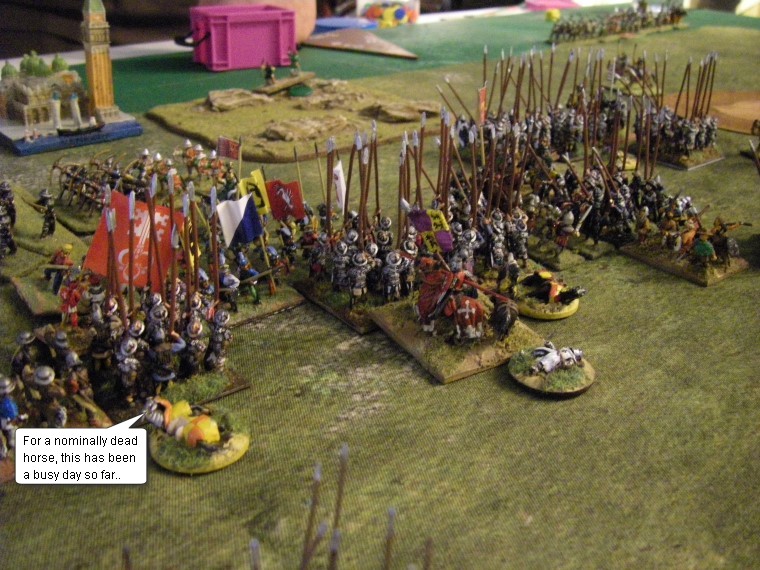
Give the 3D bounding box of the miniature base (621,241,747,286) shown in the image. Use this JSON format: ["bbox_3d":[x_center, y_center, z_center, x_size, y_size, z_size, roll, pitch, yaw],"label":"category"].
[{"bbox_3d":[0.118,-0.011,0.323,0.029,0.003,0.038,-20,36,-35],"label":"miniature base"}]

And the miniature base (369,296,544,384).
[{"bbox_3d":[0.025,0.014,0.270,0.041,0.003,0.042,-14,33,-28],"label":"miniature base"}]

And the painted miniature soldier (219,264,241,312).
[{"bbox_3d":[-0.049,0.001,0.272,0.008,0.014,0.006,-16,33,-30],"label":"painted miniature soldier"}]

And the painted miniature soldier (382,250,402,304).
[{"bbox_3d":[0.004,-0.003,0.293,0.008,0.019,0.007,-15,30,-28],"label":"painted miniature soldier"}]

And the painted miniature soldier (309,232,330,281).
[{"bbox_3d":[-0.021,-0.010,0.294,0.006,0.016,0.007,-16,34,-31],"label":"painted miniature soldier"}]

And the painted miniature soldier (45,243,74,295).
[{"bbox_3d":[-0.107,-0.005,0.278,0.009,0.016,0.007,0,28,-4],"label":"painted miniature soldier"}]

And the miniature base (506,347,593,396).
[{"bbox_3d":[0.053,0.026,0.257,0.026,0.003,0.026,0,26,0],"label":"miniature base"}]

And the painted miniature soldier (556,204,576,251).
[{"bbox_3d":[0.074,-0.023,0.332,0.009,0.020,0.009,-18,31,-33],"label":"painted miniature soldier"}]

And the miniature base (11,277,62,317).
[{"bbox_3d":[-0.103,0.000,0.284,0.035,0.003,0.028,-12,31,-24],"label":"miniature base"}]

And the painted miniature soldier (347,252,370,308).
[{"bbox_3d":[-0.007,-0.002,0.290,0.009,0.020,0.007,-15,30,-28],"label":"painted miniature soldier"}]

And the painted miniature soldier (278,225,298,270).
[{"bbox_3d":[-0.035,-0.015,0.319,0.008,0.017,0.008,-18,31,-33],"label":"painted miniature soldier"}]

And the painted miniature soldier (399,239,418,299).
[{"bbox_3d":[0.010,-0.006,0.285,0.006,0.019,0.007,-15,33,-29],"label":"painted miniature soldier"}]

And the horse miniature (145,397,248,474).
[{"bbox_3d":[-0.047,0.037,0.214,0.026,0.009,0.025,20,33,29],"label":"horse miniature"}]

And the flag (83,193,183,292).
[{"bbox_3d":[-0.081,-0.015,0.278,0.027,0.030,0.004,14,17,-30],"label":"flag"}]

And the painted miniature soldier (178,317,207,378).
[{"bbox_3d":[-0.056,0.019,0.248,0.009,0.019,0.008,-15,30,-28],"label":"painted miniature soldier"}]

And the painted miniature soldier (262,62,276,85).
[{"bbox_3d":[-0.066,-0.125,0.495,0.009,0.011,0.006,3,28,0],"label":"painted miniature soldier"}]

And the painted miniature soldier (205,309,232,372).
[{"bbox_3d":[-0.049,0.017,0.251,0.009,0.021,0.008,-15,30,-28],"label":"painted miniature soldier"}]

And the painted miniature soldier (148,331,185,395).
[{"bbox_3d":[-0.062,0.022,0.241,0.011,0.020,0.009,-15,30,-28],"label":"painted miniature soldier"}]

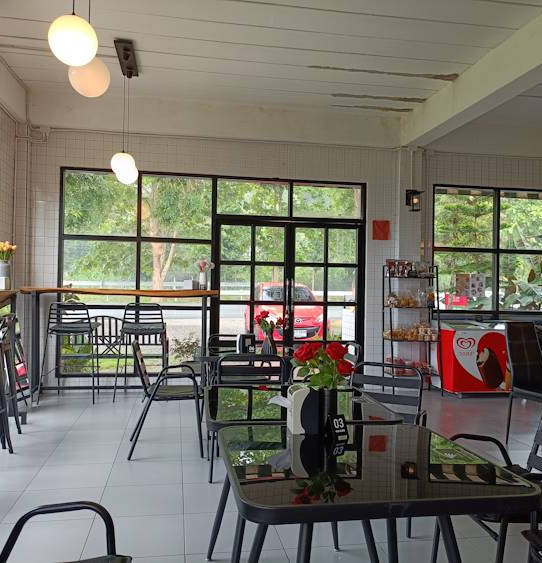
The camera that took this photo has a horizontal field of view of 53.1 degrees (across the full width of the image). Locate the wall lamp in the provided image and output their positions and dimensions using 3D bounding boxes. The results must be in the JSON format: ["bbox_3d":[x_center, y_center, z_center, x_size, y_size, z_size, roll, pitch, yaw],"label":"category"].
[{"bbox_3d":[1.742,-0.990,6.622,0.147,0.283,0.224,1,-1,-10],"label":"wall lamp"}]

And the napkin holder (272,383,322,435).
[{"bbox_3d":[0.107,0.403,1.751,0.112,0.141,0.097,1,0,-10],"label":"napkin holder"}]

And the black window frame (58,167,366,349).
[{"bbox_3d":[-0.586,-0.038,6.214,3.499,2.326,0.102,1,0,-10],"label":"black window frame"}]

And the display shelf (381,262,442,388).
[{"bbox_3d":[1.633,0.557,6.257,0.602,1.469,0.316,1,0,-4],"label":"display shelf"}]

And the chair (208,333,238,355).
[{"bbox_3d":[-0.303,0.852,4.479,0.541,0.796,0.551,1,0,-10],"label":"chair"}]

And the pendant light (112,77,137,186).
[{"bbox_3d":[-1.450,-1.568,5.440,0.248,1.145,0.661,1,-1,-10],"label":"pendant light"}]

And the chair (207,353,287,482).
[{"bbox_3d":[-0.174,0.848,3.631,0.541,0.796,0.551,1,0,-10],"label":"chair"}]

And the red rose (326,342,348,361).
[{"bbox_3d":[0.210,0.221,1.711,0.071,0.059,0.071,1,-1,-10],"label":"red rose"}]

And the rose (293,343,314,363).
[{"bbox_3d":[0.109,0.238,1.815,0.073,0.063,0.073,1,0,-10],"label":"rose"}]

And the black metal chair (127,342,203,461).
[{"bbox_3d":[-0.755,0.823,3.934,0.543,0.791,0.507,1,-1,-10],"label":"black metal chair"}]

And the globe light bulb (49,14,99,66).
[{"bbox_3d":[-0.848,-1.037,2.327,0.212,0.212,0.212,1,0,-10],"label":"globe light bulb"}]

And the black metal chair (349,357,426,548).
[{"bbox_3d":[0.542,0.829,2.856,0.507,0.791,0.543,1,-1,23],"label":"black metal chair"}]

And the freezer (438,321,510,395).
[{"bbox_3d":[2.343,0.871,6.272,0.791,0.838,0.625,1,-1,-10],"label":"freezer"}]

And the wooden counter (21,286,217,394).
[{"bbox_3d":[-1.546,0.661,5.712,1.938,1.158,0.510,1,0,-10],"label":"wooden counter"}]

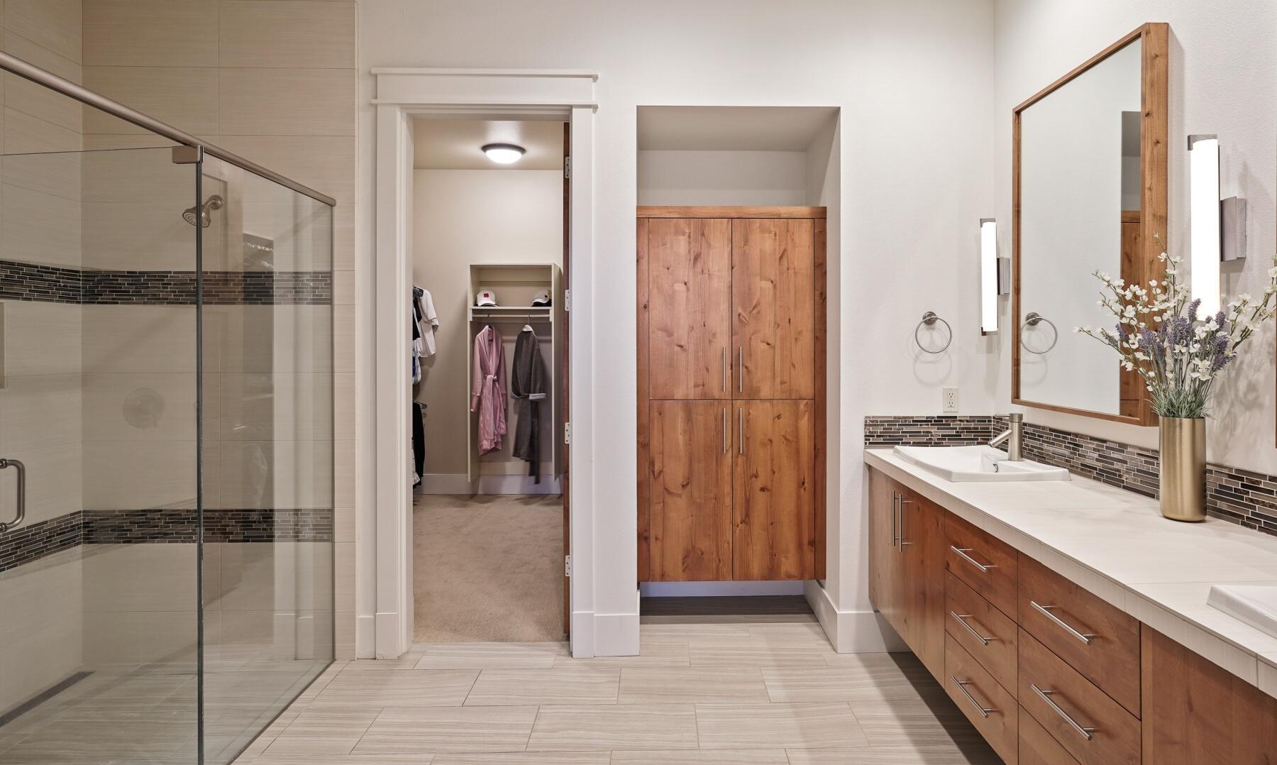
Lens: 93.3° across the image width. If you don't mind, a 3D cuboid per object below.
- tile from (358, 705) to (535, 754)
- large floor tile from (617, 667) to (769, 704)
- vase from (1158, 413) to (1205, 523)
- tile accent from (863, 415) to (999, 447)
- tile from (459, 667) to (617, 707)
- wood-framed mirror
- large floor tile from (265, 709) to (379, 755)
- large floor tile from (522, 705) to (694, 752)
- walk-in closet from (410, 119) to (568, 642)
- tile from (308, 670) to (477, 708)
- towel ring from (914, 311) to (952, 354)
[{"bbox_3d":[-0.694,1.286,2.232,0.607,0.010,0.280,0,3,-1],"label":"tile"},{"bbox_3d":[0.228,1.267,2.518,0.607,0.010,0.280,0,3,-1],"label":"large floor tile"},{"bbox_3d":[1.592,0.252,1.767,0.105,0.288,0.105,0,3,1],"label":"vase"},{"bbox_3d":[1.326,0.223,2.750,0.590,0.147,0.012,0,2,-1],"label":"tile accent"},{"bbox_3d":[-0.382,1.267,2.503,0.607,0.010,0.280,0,3,-1],"label":"tile"},{"bbox_3d":[1.635,-0.517,2.250,0.068,1.250,0.700,0,3,2],"label":"wood-framed mirror"},{"bbox_3d":[-1.151,1.286,2.220,0.304,0.010,0.280,0,3,-1],"label":"large floor tile"},{"bbox_3d":[-0.088,1.339,2.333,0.635,0.015,0.285,0,4,1],"label":"large floor tile"},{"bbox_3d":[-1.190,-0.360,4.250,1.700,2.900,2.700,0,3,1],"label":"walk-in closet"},{"bbox_3d":[-1.028,1.319,2.596,0.635,0.015,0.285,0,4,1],"label":"tile"},{"bbox_3d":[1.383,-0.233,2.835,0.165,0.195,0.070,0,3,1],"label":"towel ring"}]

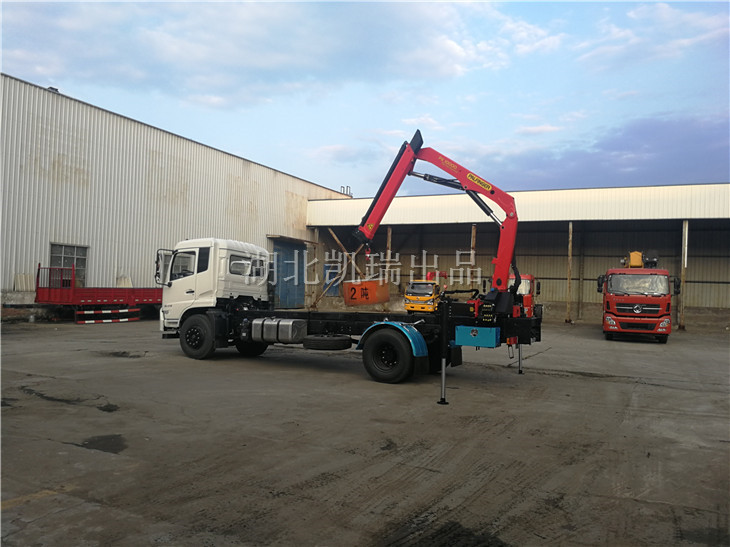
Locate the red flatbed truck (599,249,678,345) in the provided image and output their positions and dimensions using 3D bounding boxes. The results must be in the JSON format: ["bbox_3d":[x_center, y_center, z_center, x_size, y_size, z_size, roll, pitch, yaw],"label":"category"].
[{"bbox_3d":[12.821,1.008,27.288,2.750,3.800,9.500,2,-1,23],"label":"red flatbed truck"}]

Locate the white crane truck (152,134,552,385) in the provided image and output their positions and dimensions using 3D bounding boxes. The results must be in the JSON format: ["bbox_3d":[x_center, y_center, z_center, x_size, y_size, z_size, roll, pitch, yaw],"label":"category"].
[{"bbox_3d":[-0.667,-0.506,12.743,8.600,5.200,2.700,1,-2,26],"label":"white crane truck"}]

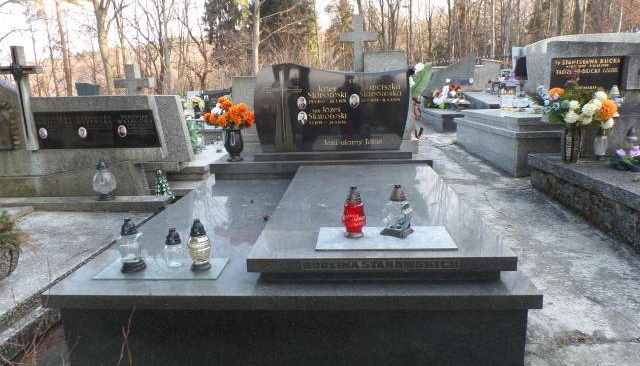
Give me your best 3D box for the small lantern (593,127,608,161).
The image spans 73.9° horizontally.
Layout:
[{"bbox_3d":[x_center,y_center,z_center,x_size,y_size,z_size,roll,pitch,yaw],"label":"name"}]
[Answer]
[{"bbox_3d":[2.554,-0.358,3.847,0.125,0.300,0.125,-1,13,4],"label":"small lantern"}]

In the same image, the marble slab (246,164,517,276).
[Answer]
[{"bbox_3d":[0.308,0.107,2.674,1.090,0.058,1.946,-1,13,4],"label":"marble slab"}]

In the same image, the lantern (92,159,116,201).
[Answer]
[{"bbox_3d":[-1.587,-0.021,3.088,0.170,0.298,0.170,-1,13,4],"label":"lantern"}]

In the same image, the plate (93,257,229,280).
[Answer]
[{"bbox_3d":[-0.756,0.414,2.059,0.590,0.008,0.240,-1,13,4],"label":"plate"}]

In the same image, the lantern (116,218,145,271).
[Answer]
[{"bbox_3d":[-0.889,0.281,1.994,0.109,0.228,0.106,-8,13,-28],"label":"lantern"}]

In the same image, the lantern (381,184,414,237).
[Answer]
[{"bbox_3d":[0.358,0.122,1.952,0.115,0.225,0.115,6,14,34],"label":"lantern"}]

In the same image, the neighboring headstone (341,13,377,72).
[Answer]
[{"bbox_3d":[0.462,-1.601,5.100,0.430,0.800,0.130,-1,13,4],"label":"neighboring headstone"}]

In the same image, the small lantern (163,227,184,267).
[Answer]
[{"bbox_3d":[-0.683,0.298,1.990,0.090,0.182,0.090,-1,11,4],"label":"small lantern"}]

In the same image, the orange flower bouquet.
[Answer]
[{"bbox_3d":[-0.893,-0.688,4.150,0.480,0.330,0.420,-1,13,4],"label":"orange flower bouquet"}]

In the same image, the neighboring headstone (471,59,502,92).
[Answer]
[{"bbox_3d":[3.826,-2.478,9.800,0.760,0.760,0.170,-2,11,-1],"label":"neighboring headstone"}]

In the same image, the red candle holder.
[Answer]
[{"bbox_3d":[0.161,0.135,2.044,0.112,0.247,0.112,-1,13,4],"label":"red candle holder"}]

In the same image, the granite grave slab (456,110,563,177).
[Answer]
[{"bbox_3d":[2.487,-0.555,5.074,1.100,0.540,2.400,-1,11,5],"label":"granite grave slab"}]

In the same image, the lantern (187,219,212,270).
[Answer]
[{"bbox_3d":[-0.554,0.278,1.953,0.108,0.229,0.108,-1,11,4],"label":"lantern"}]

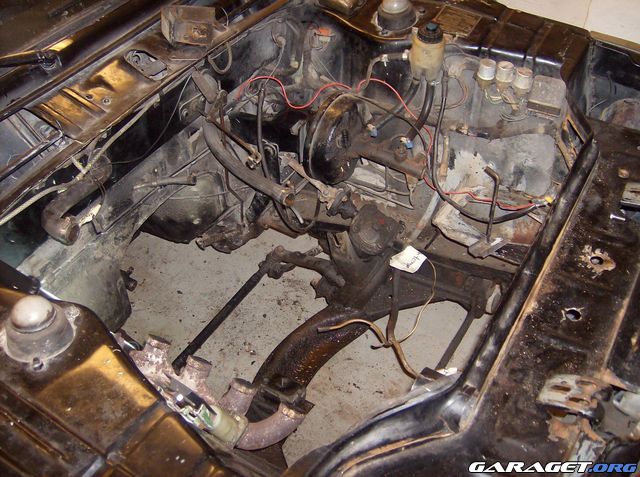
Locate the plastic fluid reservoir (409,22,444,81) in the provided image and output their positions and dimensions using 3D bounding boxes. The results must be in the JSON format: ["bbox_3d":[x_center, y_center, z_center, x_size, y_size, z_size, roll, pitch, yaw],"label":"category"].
[{"bbox_3d":[0.240,-0.418,1.480,0.076,0.120,0.078,0,45,0],"label":"plastic fluid reservoir"}]

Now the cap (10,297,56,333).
[{"bbox_3d":[-0.353,0.094,0.819,0.054,0.026,0.054,3,40,-2],"label":"cap"}]

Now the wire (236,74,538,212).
[{"bbox_3d":[0.150,-0.234,1.465,0.700,0.200,0.160,24,48,18],"label":"wire"}]

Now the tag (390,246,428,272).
[{"bbox_3d":[0.187,0.044,1.400,0.048,0.008,0.048,42,84,12],"label":"tag"}]

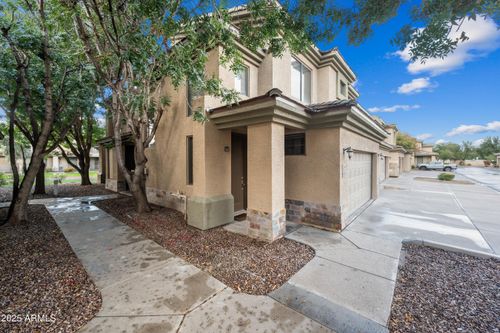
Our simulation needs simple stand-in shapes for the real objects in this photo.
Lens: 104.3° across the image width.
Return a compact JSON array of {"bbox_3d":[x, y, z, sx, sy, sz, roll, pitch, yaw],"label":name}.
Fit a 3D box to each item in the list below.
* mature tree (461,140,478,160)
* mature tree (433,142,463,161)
[{"bbox_3d":[65.500,-3.700,58.000,4.200,8.100,4.200,-1,2,-42],"label":"mature tree"},{"bbox_3d":[57.200,-3.250,56.000,5.800,7.300,6.000,-1,2,-44],"label":"mature tree"}]

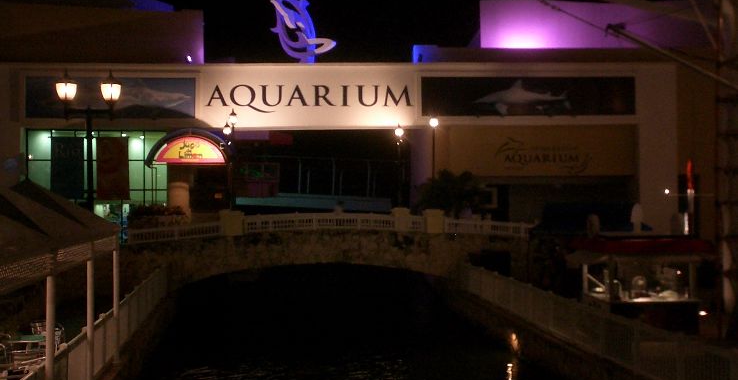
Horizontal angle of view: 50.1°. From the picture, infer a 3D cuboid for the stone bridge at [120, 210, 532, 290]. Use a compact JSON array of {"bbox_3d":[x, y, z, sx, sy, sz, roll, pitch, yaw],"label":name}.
[{"bbox_3d":[-1.550,2.100,29.700,14.300,3.000,5.000,0,0,-12],"label":"stone bridge"}]

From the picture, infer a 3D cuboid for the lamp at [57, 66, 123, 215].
[{"bbox_3d":[-5.800,0.300,16.500,1.350,5.600,0.450,0,0,-12],"label":"lamp"}]

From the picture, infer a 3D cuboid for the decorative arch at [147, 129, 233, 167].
[{"bbox_3d":[-7.274,-1.753,31.800,3.500,1.530,0.800,0,0,-3],"label":"decorative arch"}]

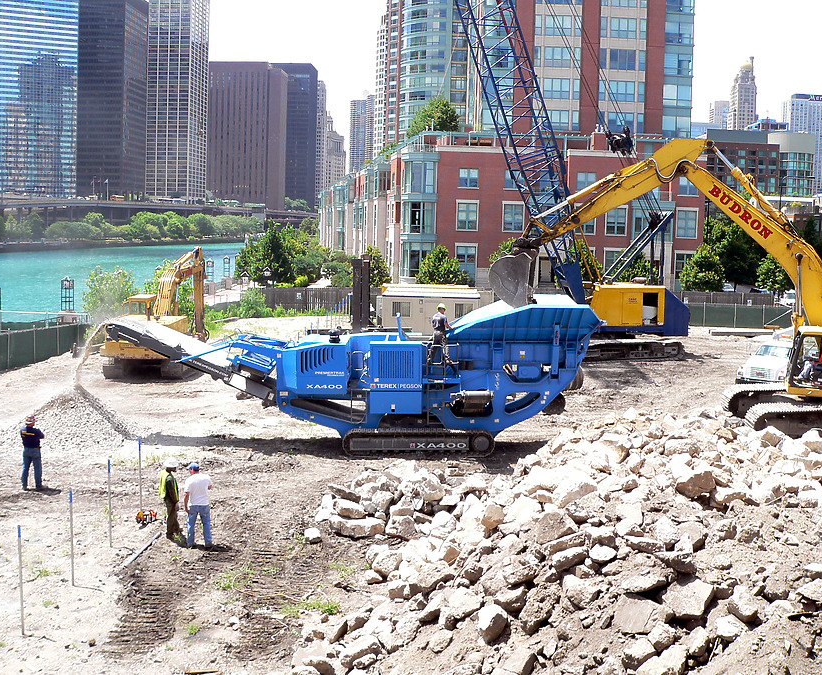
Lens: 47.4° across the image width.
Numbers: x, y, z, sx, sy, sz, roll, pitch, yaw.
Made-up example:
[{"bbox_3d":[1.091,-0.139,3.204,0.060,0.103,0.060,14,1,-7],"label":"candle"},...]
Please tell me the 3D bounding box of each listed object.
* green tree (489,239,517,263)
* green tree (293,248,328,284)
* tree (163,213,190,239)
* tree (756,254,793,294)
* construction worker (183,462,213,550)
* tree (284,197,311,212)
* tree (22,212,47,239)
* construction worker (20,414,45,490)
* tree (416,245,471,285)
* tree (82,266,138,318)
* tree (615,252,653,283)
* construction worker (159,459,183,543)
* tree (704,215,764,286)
[{"bbox_3d":[8.458,-5.434,78.648,3.900,5.700,3.900,1,7,0],"label":"green tree"},{"bbox_3d":[-10.055,-7.186,94.788,3.700,3.639,3.700,1,7,0],"label":"green tree"},{"bbox_3d":[-79.576,-38.352,317.450,8.900,8.900,8.900,1,7,0],"label":"tree"},{"bbox_3d":[31.682,-4.844,80.691,3.600,5.000,3.600,1,7,0],"label":"tree"},{"bbox_3d":[-4.354,3.435,19.171,0.550,1.770,0.370,-1,7,-20],"label":"construction worker"},{"bbox_3d":[-77.459,-90.149,639.289,18.000,12.180,18.000,1,7,0],"label":"tree"},{"bbox_3d":[-116.550,-34.481,289.516,7.600,8.295,7.600,1,7,0],"label":"tree"},{"bbox_3d":[-9.153,2.779,22.584,0.550,1.800,0.400,2,7,2],"label":"construction worker"},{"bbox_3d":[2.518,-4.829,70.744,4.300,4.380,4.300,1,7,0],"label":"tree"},{"bbox_3d":[-16.971,-1.989,52.740,3.300,4.200,3.300,1,7,0],"label":"tree"},{"bbox_3d":[18.916,-4.865,78.691,3.900,5.000,3.900,1,7,0],"label":"tree"},{"bbox_3d":[-5.227,3.498,20.389,0.450,1.800,0.550,1,7,-5],"label":"construction worker"},{"bbox_3d":[30.256,-7.607,86.444,6.400,9.000,6.400,1,7,0],"label":"tree"}]

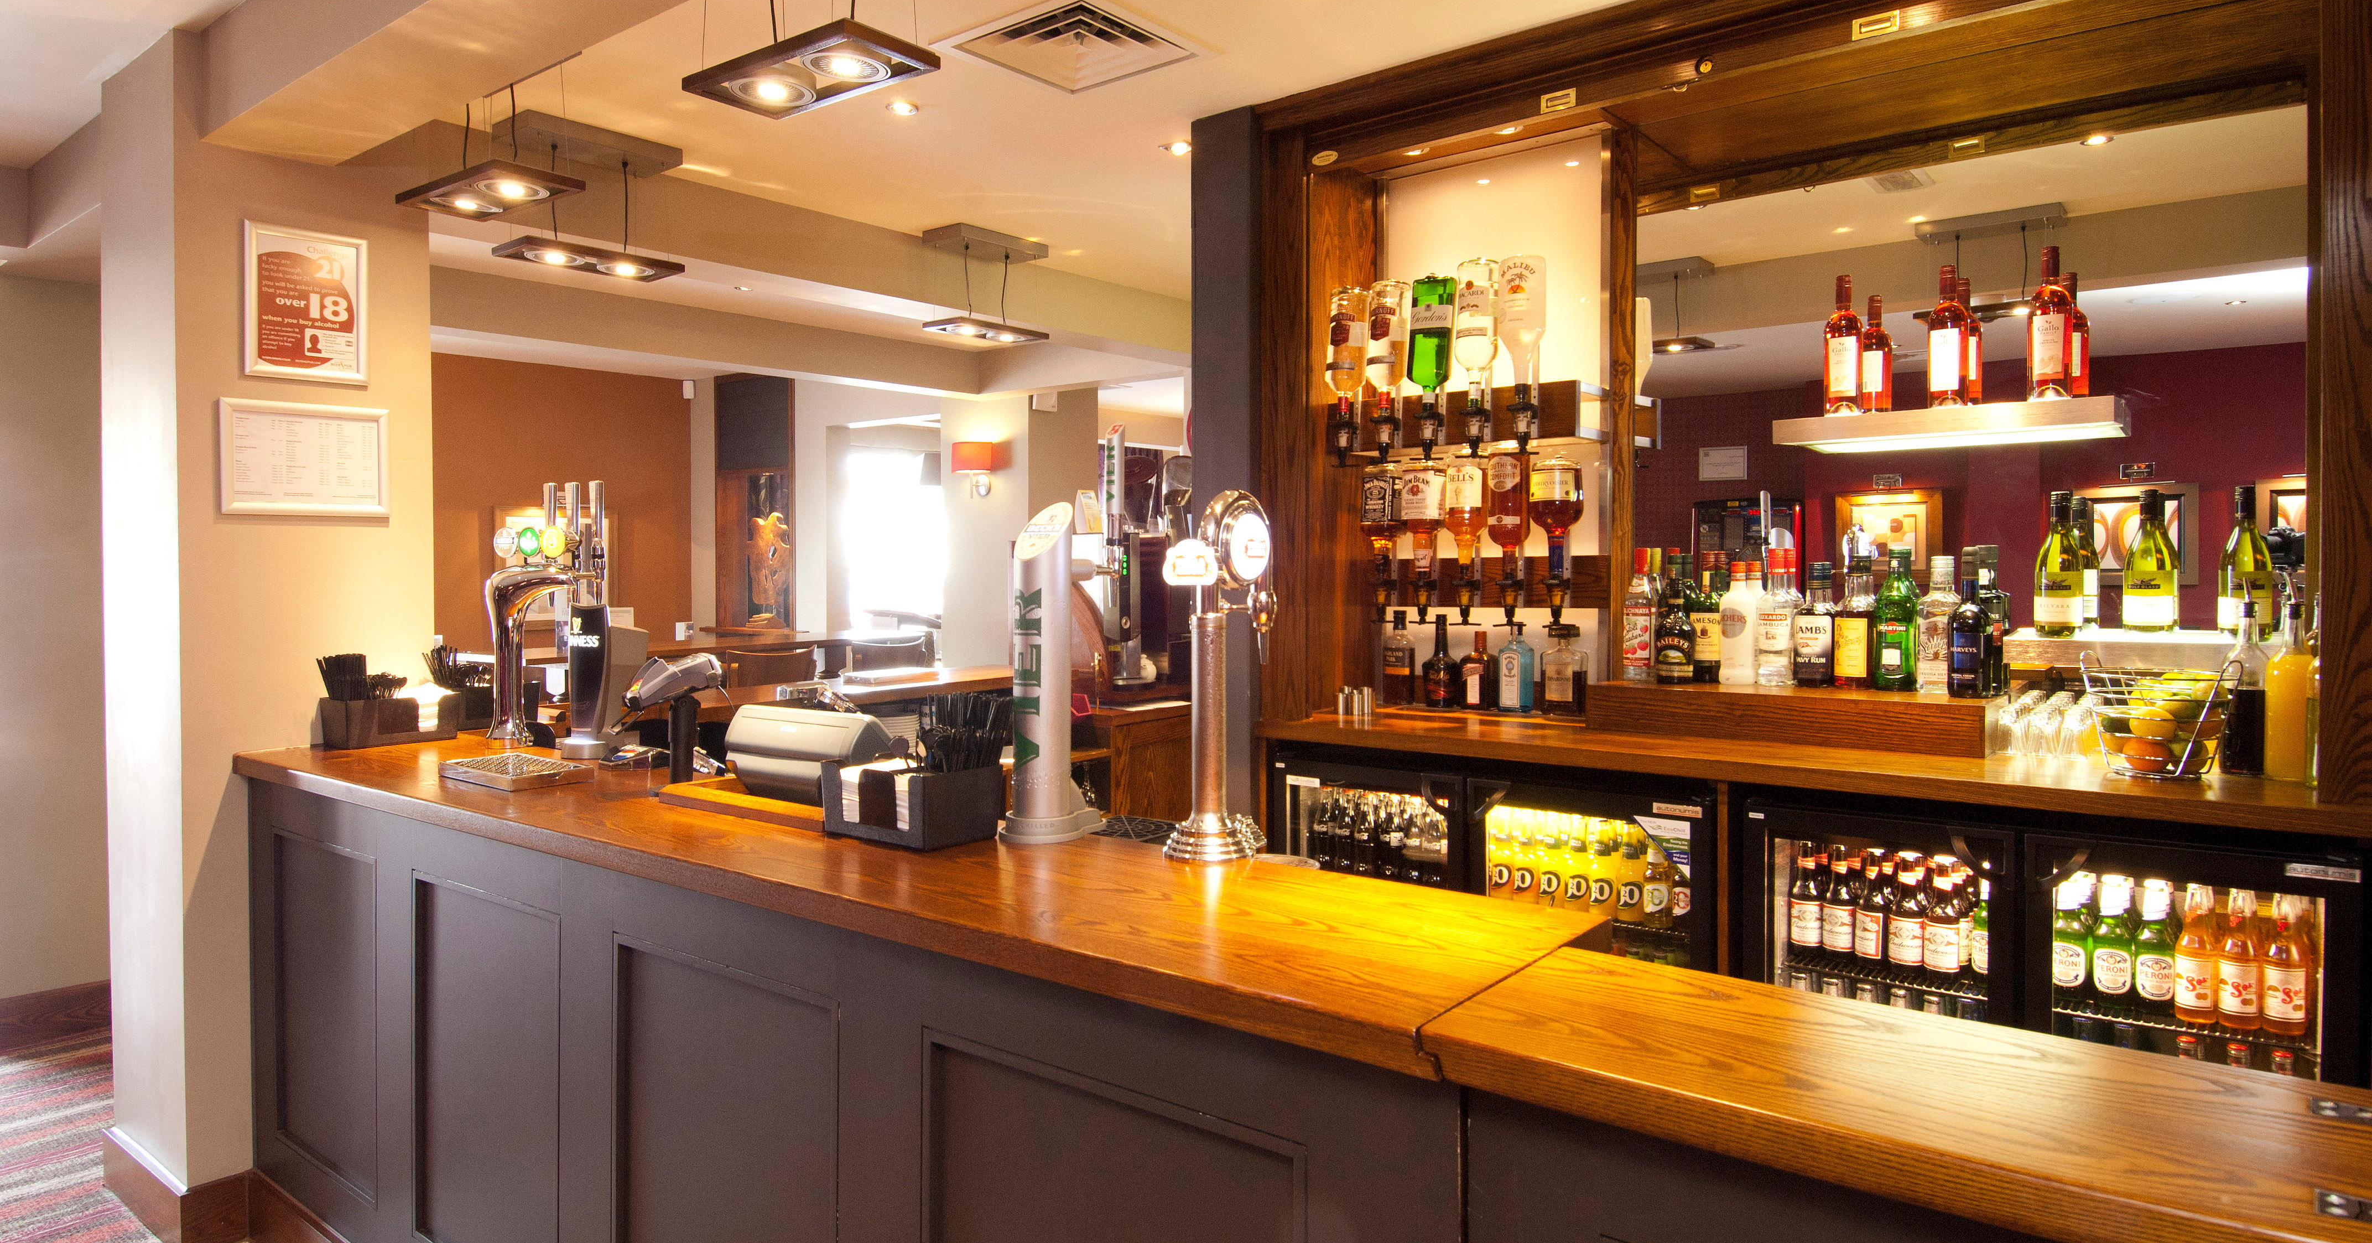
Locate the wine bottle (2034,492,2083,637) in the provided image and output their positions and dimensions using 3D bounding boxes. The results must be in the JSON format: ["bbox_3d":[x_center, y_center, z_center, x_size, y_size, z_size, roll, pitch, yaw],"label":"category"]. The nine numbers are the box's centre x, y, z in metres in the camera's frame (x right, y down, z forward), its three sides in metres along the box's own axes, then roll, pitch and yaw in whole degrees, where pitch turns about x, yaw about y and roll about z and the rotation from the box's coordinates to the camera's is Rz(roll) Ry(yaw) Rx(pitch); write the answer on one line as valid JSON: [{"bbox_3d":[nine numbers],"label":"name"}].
[{"bbox_3d":[1.731,-0.111,2.480,0.078,0.291,0.078,1,2,37],"label":"wine bottle"}]

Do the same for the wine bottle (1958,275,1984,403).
[{"bbox_3d":[1.693,-0.595,2.715,0.073,0.298,0.073,1,1,37],"label":"wine bottle"}]

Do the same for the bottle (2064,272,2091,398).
[{"bbox_3d":[1.896,-0.592,2.680,0.075,0.306,0.075,1,3,39],"label":"bottle"}]

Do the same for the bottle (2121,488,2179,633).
[{"bbox_3d":[1.850,-0.116,2.400,0.084,0.282,0.084,1,3,39],"label":"bottle"}]

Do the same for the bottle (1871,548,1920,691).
[{"bbox_3d":[1.518,-0.001,2.673,0.079,0.302,0.079,1,1,37],"label":"bottle"}]

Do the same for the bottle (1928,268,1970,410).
[{"bbox_3d":[1.606,-0.597,2.633,0.074,0.296,0.074,1,2,37],"label":"bottle"}]

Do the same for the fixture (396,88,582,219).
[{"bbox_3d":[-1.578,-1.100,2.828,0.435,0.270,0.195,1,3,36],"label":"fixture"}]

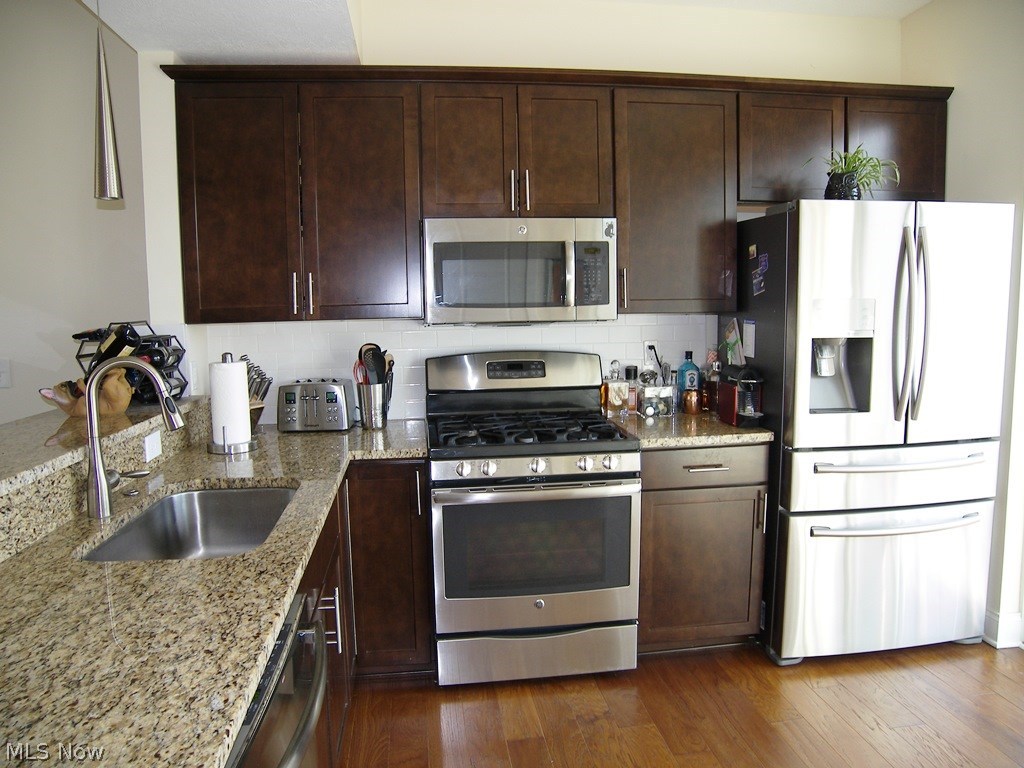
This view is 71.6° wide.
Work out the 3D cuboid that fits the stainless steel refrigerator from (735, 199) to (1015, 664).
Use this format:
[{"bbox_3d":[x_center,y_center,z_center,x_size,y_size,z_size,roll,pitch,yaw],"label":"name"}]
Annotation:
[{"bbox_3d":[1.414,0.168,2.947,0.908,1.775,0.770,-2,7,-7],"label":"stainless steel refrigerator"}]

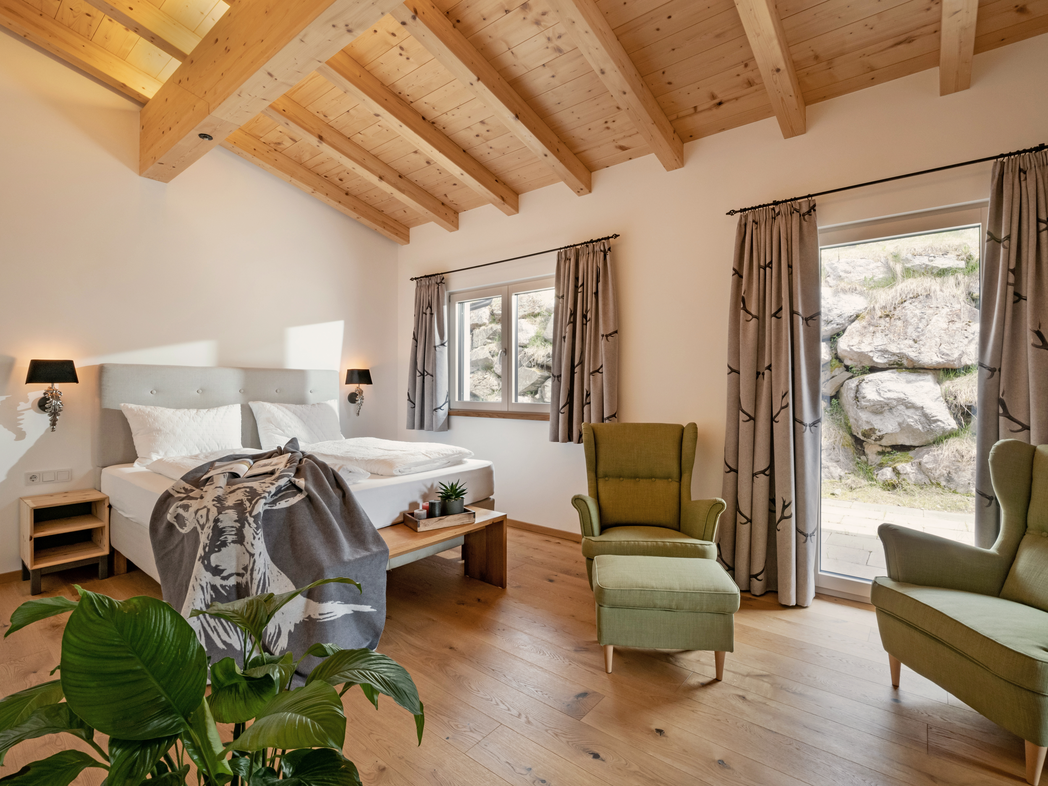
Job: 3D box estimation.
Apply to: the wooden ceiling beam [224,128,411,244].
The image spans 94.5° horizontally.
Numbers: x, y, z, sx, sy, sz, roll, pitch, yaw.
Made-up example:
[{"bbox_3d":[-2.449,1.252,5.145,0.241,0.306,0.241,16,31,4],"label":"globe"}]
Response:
[{"bbox_3d":[-1.896,-1.909,4.600,0.121,0.165,1.996,1,-11,38],"label":"wooden ceiling beam"}]

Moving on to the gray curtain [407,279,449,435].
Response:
[{"bbox_3d":[-0.966,-0.394,4.859,0.593,1.536,0.154,0,0,38],"label":"gray curtain"}]

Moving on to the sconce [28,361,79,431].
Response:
[{"bbox_3d":[-3.076,0.019,3.160,0.196,0.470,0.235,1,0,38],"label":"sconce"}]

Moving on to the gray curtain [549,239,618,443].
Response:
[{"bbox_3d":[0.459,-0.381,3.760,0.587,1.534,0.154,0,0,38],"label":"gray curtain"}]

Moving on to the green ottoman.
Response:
[{"bbox_3d":[0.636,1.010,2.254,0.600,0.440,0.480,0,0,6],"label":"green ottoman"}]

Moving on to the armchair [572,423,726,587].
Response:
[{"bbox_3d":[0.730,0.731,3.029,0.820,1.010,0.960,0,0,8],"label":"armchair"}]

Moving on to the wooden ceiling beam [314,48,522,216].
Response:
[{"bbox_3d":[-0.683,-1.890,3.656,0.121,0.165,1.996,1,-11,38],"label":"wooden ceiling beam"}]

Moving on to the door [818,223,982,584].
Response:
[{"bbox_3d":[2.143,0.112,2.812,0.830,2.150,0.080,1,0,38],"label":"door"}]

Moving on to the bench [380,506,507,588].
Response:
[{"bbox_3d":[-0.610,0.990,2.652,0.364,0.463,1.220,0,0,36],"label":"bench"}]

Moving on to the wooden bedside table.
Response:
[{"bbox_3d":[-2.978,0.944,3.146,0.395,0.526,0.368,0,0,38],"label":"wooden bedside table"}]

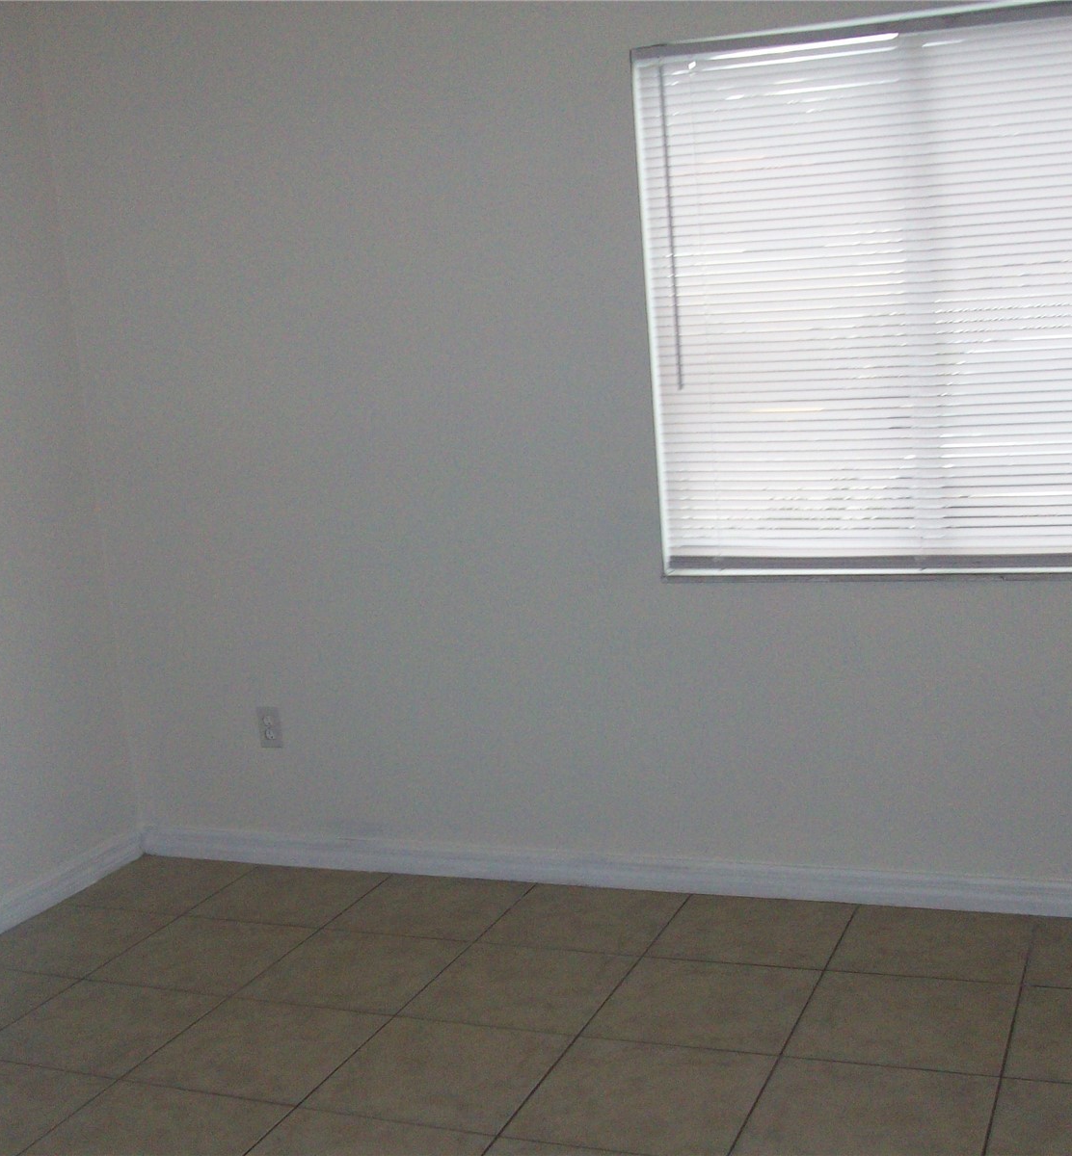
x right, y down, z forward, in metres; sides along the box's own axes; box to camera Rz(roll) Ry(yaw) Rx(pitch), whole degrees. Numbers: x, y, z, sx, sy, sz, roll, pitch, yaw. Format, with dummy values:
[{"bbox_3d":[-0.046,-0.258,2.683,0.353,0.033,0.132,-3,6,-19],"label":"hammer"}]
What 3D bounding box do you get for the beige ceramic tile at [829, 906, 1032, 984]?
[{"bbox_3d":[0.913,0.839,3.464,0.414,0.010,0.407,-1,9,22],"label":"beige ceramic tile"}]

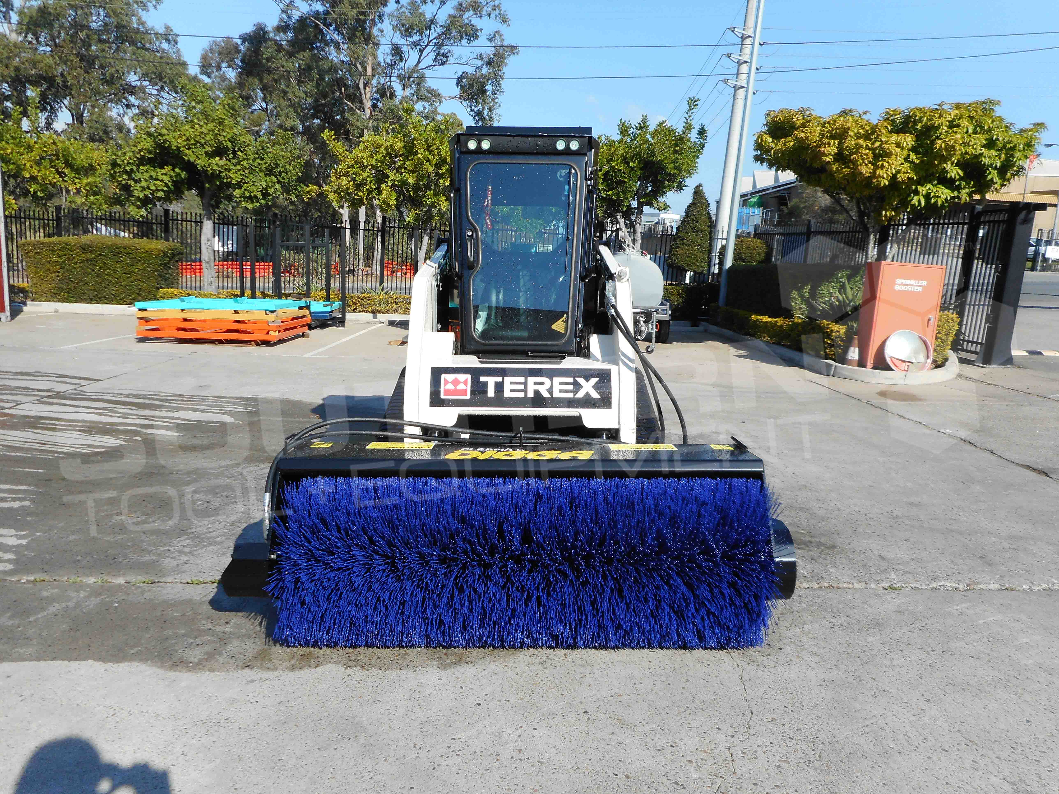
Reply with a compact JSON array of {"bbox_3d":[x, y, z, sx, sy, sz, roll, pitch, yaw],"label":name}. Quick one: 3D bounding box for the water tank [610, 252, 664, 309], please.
[{"bbox_3d":[1.581,-2.105,13.850,1.450,1.020,1.600,3,10,-7],"label":"water tank"}]

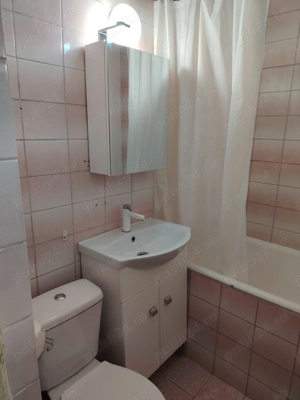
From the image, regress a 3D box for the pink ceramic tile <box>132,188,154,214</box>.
[{"bbox_3d":[-0.046,0.005,1.718,0.010,0.150,0.198,13,19,40],"label":"pink ceramic tile"}]

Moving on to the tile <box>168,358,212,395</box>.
[{"bbox_3d":[0.229,1.034,1.634,0.199,0.010,0.202,13,19,40],"label":"tile"}]

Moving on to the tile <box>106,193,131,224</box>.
[{"bbox_3d":[-0.180,0.040,1.575,0.010,0.150,0.200,13,19,40],"label":"tile"}]

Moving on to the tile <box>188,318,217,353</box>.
[{"bbox_3d":[0.314,0.810,1.670,0.200,0.150,0.010,13,19,41],"label":"tile"}]

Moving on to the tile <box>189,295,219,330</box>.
[{"bbox_3d":[0.307,0.654,1.617,0.200,0.150,0.010,13,19,40],"label":"tile"}]

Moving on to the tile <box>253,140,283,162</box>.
[{"bbox_3d":[0.820,-0.344,1.930,0.200,0.150,0.010,13,19,41],"label":"tile"}]

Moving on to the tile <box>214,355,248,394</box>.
[{"bbox_3d":[0.451,0.977,1.560,0.200,0.138,0.010,13,19,40],"label":"tile"}]

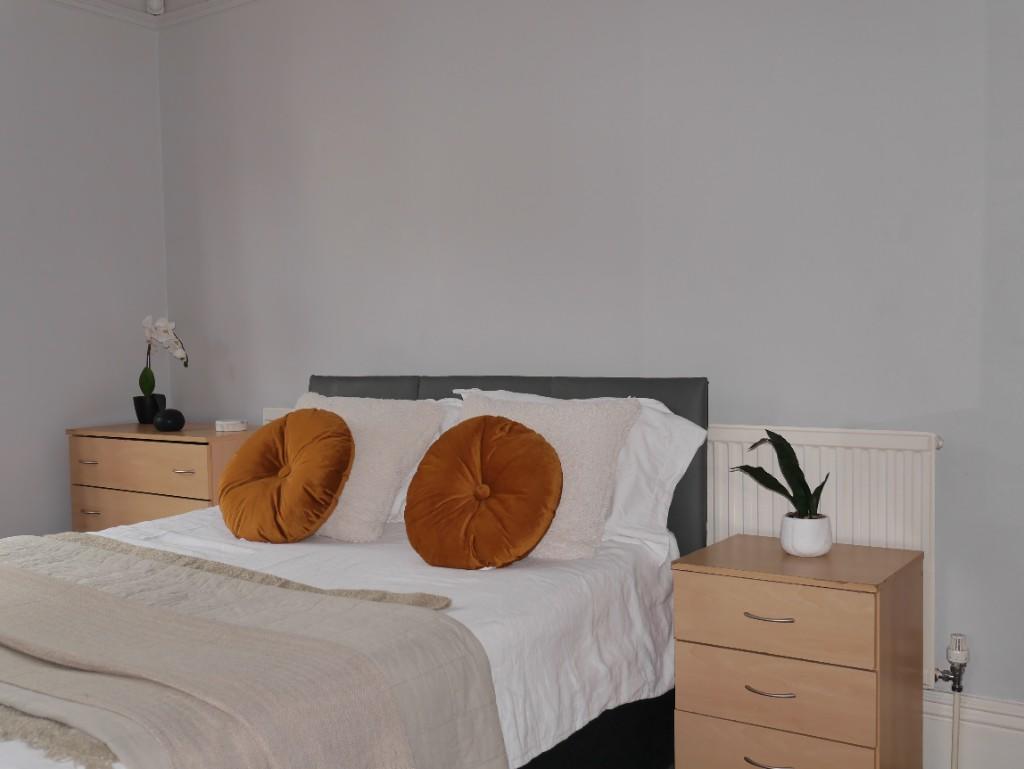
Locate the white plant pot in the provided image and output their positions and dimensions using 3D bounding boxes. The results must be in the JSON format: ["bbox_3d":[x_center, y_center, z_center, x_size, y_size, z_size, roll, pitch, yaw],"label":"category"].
[{"bbox_3d":[0.685,0.349,2.616,0.119,0.084,0.119,-1,3,0],"label":"white plant pot"}]

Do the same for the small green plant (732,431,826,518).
[{"bbox_3d":[0.624,0.209,2.624,0.221,0.209,0.130,0,3,15],"label":"small green plant"}]

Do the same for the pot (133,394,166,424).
[{"bbox_3d":[-1.315,0.092,4.071,0.117,0.099,0.117,-1,3,0],"label":"pot"}]

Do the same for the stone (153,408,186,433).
[{"bbox_3d":[-1.134,0.118,3.724,0.104,0.075,0.101,1,4,36],"label":"stone"}]

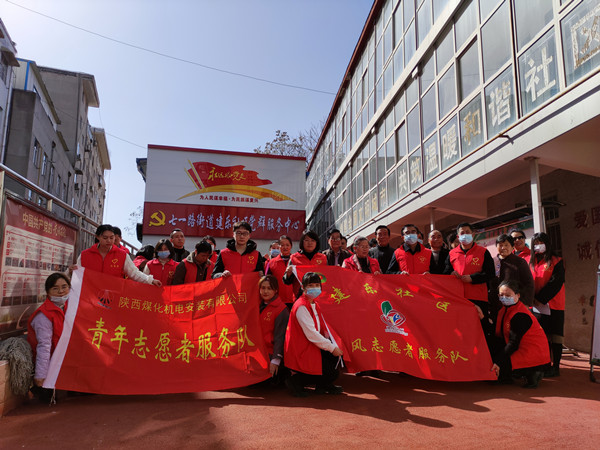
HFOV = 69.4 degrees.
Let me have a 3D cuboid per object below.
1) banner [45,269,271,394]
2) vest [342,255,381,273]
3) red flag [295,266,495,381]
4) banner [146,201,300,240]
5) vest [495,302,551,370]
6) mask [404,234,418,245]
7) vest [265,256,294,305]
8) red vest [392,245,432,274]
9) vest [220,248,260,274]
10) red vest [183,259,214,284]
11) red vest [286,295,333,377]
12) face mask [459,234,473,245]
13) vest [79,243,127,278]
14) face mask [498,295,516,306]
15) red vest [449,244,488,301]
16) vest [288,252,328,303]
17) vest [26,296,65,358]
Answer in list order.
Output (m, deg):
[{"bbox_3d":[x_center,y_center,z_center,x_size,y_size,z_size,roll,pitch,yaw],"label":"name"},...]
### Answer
[{"bbox_3d":[-1.248,0.939,4.050,1.900,1.200,0.250,1,-33,-5],"label":"banner"},{"bbox_3d":[0.674,0.619,4.750,0.460,0.600,0.280,1,-9,-3],"label":"vest"},{"bbox_3d":[0.947,0.956,4.250,1.920,1.100,0.250,0,-7,-2],"label":"red flag"},{"bbox_3d":[-2.166,-0.105,13.000,4.780,0.970,0.080,2,-9,-12],"label":"banner"},{"bbox_3d":[2.234,1.114,4.350,0.310,0.580,0.410,-17,1,-29],"label":"vest"},{"bbox_3d":[1.158,0.151,4.500,0.150,0.110,0.085,-1,-7,11],"label":"mask"},{"bbox_3d":[-0.182,0.639,5.080,0.450,0.610,0.280,1,-9,-3],"label":"vest"},{"bbox_3d":[1.200,0.513,4.540,0.420,0.620,0.270,-1,-7,11],"label":"red vest"},{"bbox_3d":[-0.607,0.542,4.380,0.420,0.620,0.280,1,-7,-6],"label":"vest"},{"bbox_3d":[-1.095,0.641,4.682,0.440,0.600,0.280,1,-1,-10],"label":"red vest"},{"bbox_3d":[0.068,0.998,3.950,0.290,0.660,0.420,-3,-11,41],"label":"red vest"},{"bbox_3d":[1.833,0.166,4.800,0.150,0.115,0.090,-3,-9,21],"label":"face mask"},{"bbox_3d":[-1.972,0.504,4.320,0.460,0.630,0.280,3,-5,-19],"label":"vest"},{"bbox_3d":[2.016,0.737,4.200,0.150,0.110,0.095,-7,3,37],"label":"face mask"},{"bbox_3d":[1.747,0.486,4.480,0.410,0.610,0.270,-3,-8,25],"label":"red vest"},{"bbox_3d":[0.093,0.594,4.720,0.450,0.620,0.280,0,-9,0],"label":"vest"},{"bbox_3d":[-2.217,0.920,3.850,0.280,0.580,0.400,3,-4,37],"label":"vest"}]

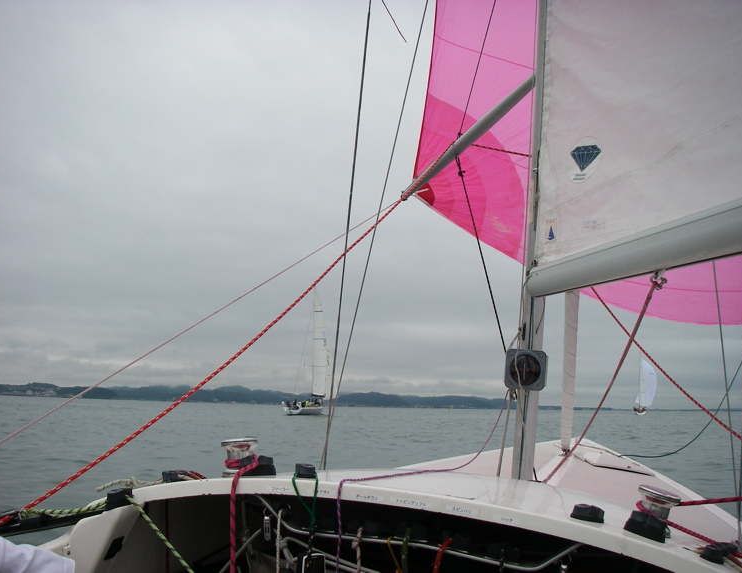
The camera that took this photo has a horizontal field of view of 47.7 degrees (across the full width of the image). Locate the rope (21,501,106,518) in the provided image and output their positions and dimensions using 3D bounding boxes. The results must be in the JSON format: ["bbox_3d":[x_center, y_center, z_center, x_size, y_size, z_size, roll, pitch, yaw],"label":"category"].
[{"bbox_3d":[-0.760,0.552,2.080,0.035,0.032,0.246,-4,-9,32],"label":"rope"}]

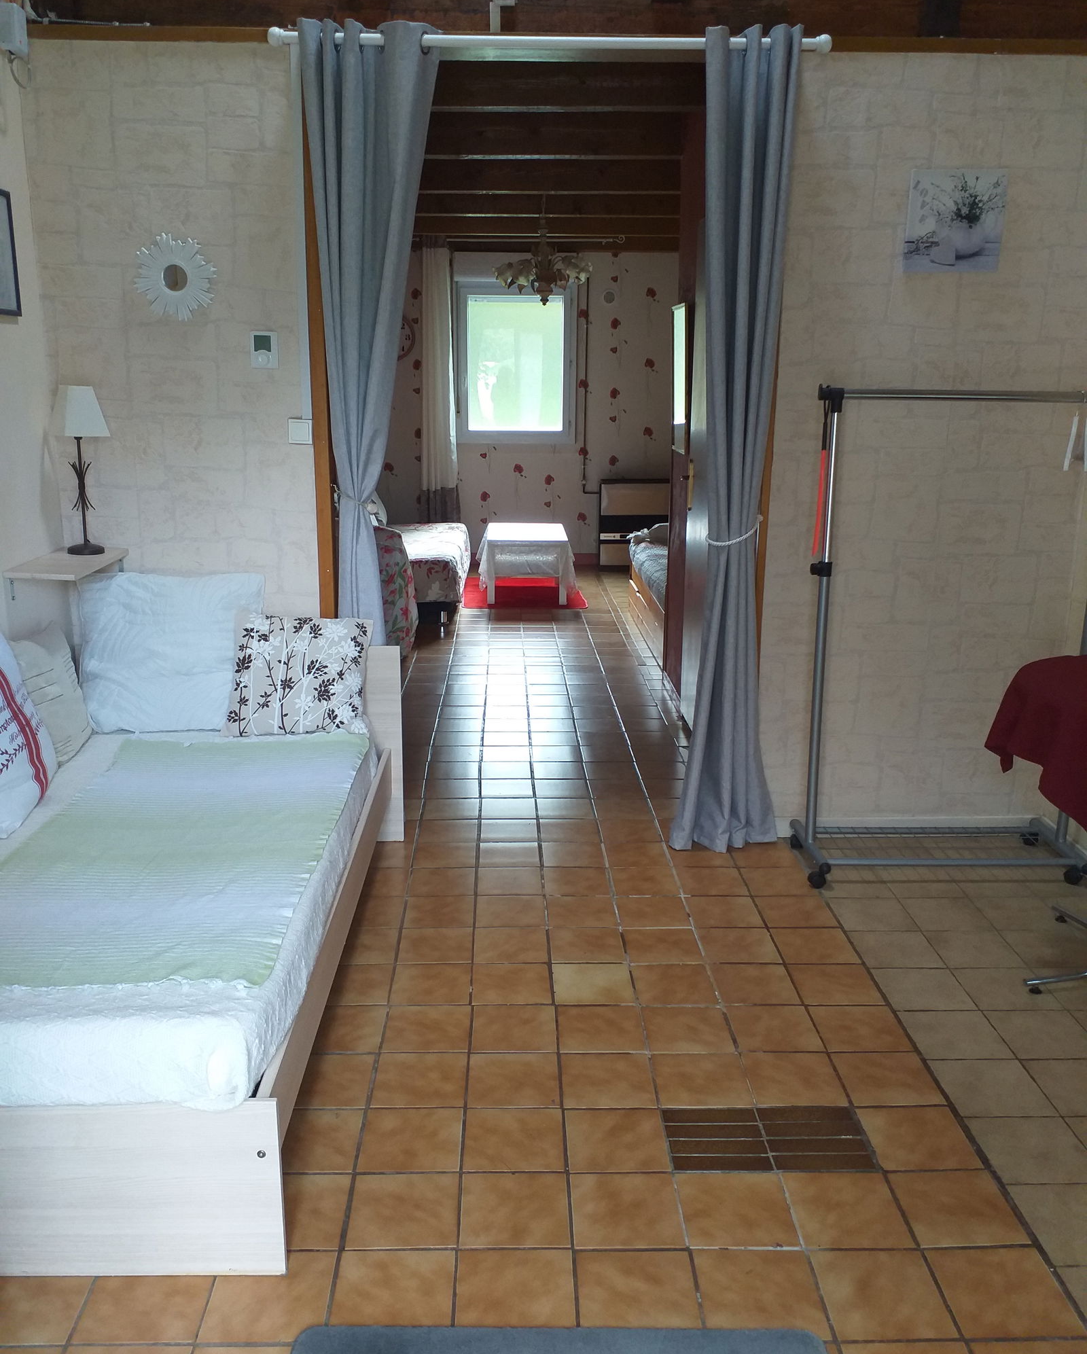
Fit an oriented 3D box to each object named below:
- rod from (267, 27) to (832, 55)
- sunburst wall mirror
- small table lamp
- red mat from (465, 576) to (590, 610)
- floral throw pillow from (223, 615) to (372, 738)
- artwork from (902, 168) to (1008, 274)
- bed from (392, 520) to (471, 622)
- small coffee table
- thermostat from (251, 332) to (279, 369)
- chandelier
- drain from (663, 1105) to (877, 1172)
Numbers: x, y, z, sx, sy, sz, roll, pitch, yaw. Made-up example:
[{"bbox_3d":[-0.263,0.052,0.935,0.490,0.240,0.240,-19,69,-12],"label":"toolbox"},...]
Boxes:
[{"bbox_3d":[0.017,-1.774,3.035,1.570,0.055,0.060,0,15,-1],"label":"rod"},{"bbox_3d":[-1.099,-1.199,3.257,0.242,0.248,0.020,0,15,-1],"label":"sunburst wall mirror"},{"bbox_3d":[-1.402,-0.630,3.317,0.155,0.500,0.155,-10,18,-33],"label":"small table lamp"},{"bbox_3d":[-0.133,-0.640,8.123,0.865,0.012,1.170,0,15,-1],"label":"red mat"},{"bbox_3d":[-0.768,-0.002,3.410,0.420,0.380,0.130,0,-5,-1],"label":"floral throw pillow"},{"bbox_3d":[1.230,-1.362,3.248,0.286,0.290,0.020,0,15,-1],"label":"artwork"},{"bbox_3d":[-1.011,-0.794,7.855,0.920,0.440,1.870,0,15,-1],"label":"bed"},{"bbox_3d":[-0.119,-0.859,8.089,0.630,0.453,0.950,0,15,-1],"label":"small coffee table"},{"bbox_3d":[-0.848,-0.995,3.316,0.083,0.104,0.026,0,15,-1],"label":"thermostat"},{"bbox_3d":[0.001,-2.418,6.234,0.565,0.559,0.565,0,15,-1],"label":"chandelier"},{"bbox_3d":[0.467,0.969,2.283,0.410,0.010,0.205,0,15,-1],"label":"drain"}]

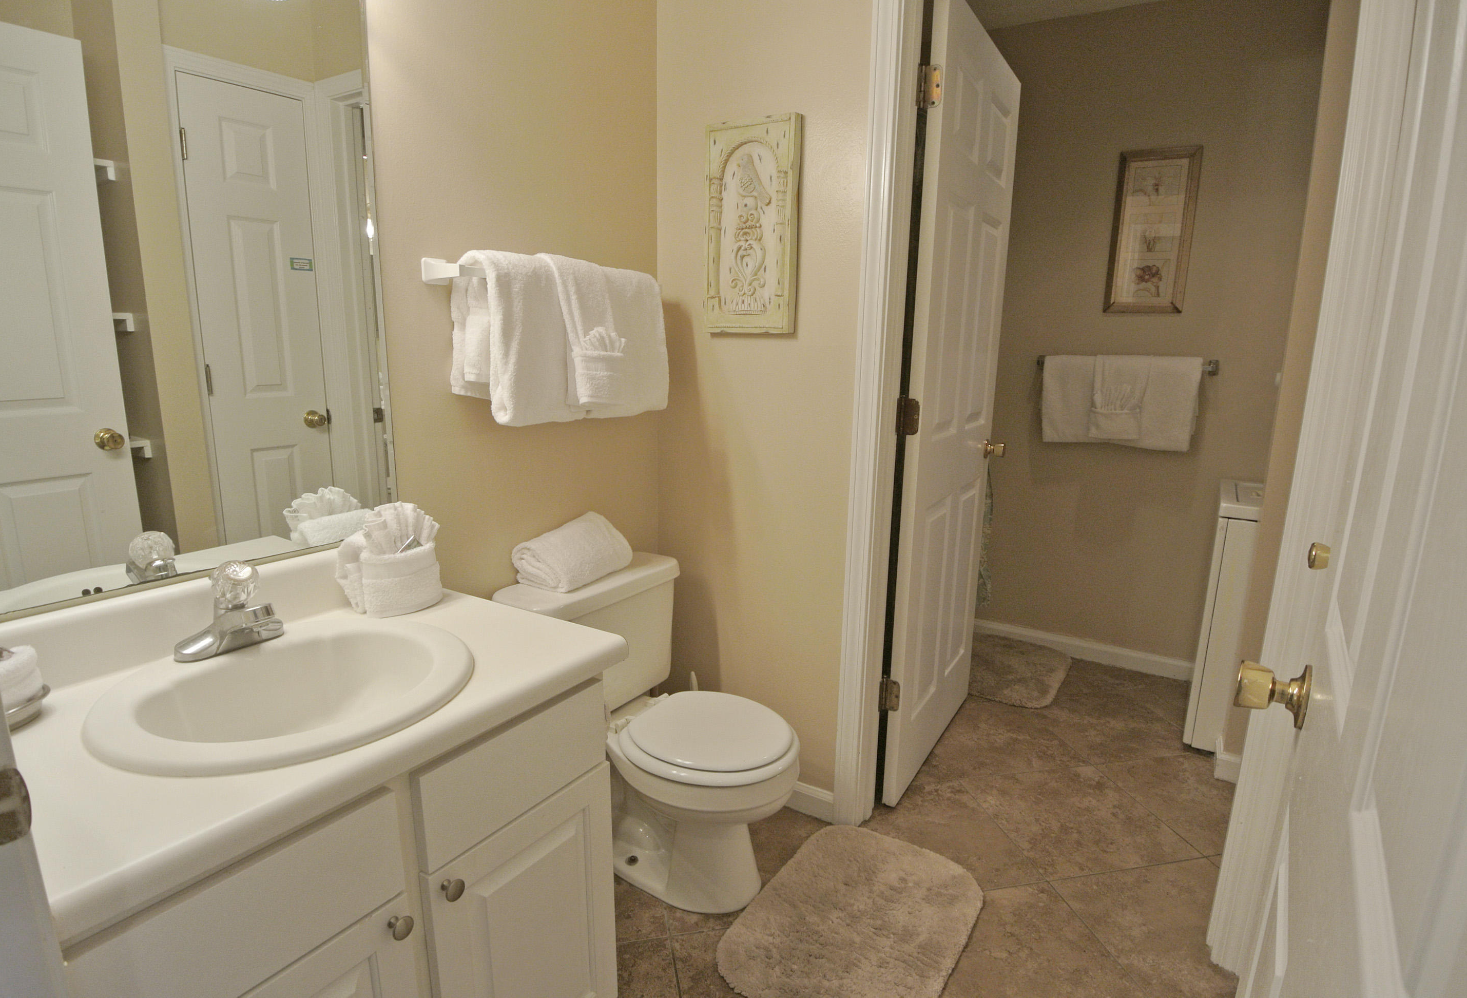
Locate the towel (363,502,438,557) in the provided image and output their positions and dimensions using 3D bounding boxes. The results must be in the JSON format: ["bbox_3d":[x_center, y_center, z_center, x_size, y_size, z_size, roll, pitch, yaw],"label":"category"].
[{"bbox_3d":[-0.565,0.067,1.278,0.055,0.110,0.140,7,12,29],"label":"towel"}]

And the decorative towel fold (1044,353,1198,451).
[{"bbox_3d":[1.458,-0.374,2.825,0.505,0.330,0.120,7,12,29],"label":"decorative towel fold"}]

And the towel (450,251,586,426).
[{"bbox_3d":[-0.428,-0.317,1.505,0.135,0.315,0.270,7,12,29],"label":"towel"}]

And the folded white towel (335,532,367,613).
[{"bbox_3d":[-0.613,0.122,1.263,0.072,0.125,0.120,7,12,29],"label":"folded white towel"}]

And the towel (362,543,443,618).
[{"bbox_3d":[-0.564,0.136,1.275,0.070,0.098,0.145,7,12,29],"label":"towel"}]

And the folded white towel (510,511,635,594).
[{"bbox_3d":[-0.370,0.127,1.802,0.150,0.115,0.285,7,13,24],"label":"folded white towel"}]

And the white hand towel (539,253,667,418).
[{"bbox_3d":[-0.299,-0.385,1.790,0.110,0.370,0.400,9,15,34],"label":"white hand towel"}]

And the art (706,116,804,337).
[{"bbox_3d":[0.043,-0.663,1.833,0.246,0.494,0.033,9,15,34],"label":"art"}]

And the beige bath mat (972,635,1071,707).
[{"bbox_3d":[1.083,0.677,2.975,0.440,0.030,0.590,7,12,29],"label":"beige bath mat"}]

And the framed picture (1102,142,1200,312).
[{"bbox_3d":[1.543,-0.979,2.746,0.260,0.578,0.025,7,12,29],"label":"framed picture"}]

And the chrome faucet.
[{"bbox_3d":[-0.747,0.174,1.133,0.140,0.135,0.155,9,15,34],"label":"chrome faucet"}]

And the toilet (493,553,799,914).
[{"bbox_3d":[-0.154,0.550,1.744,0.655,0.700,0.470,9,15,34],"label":"toilet"}]

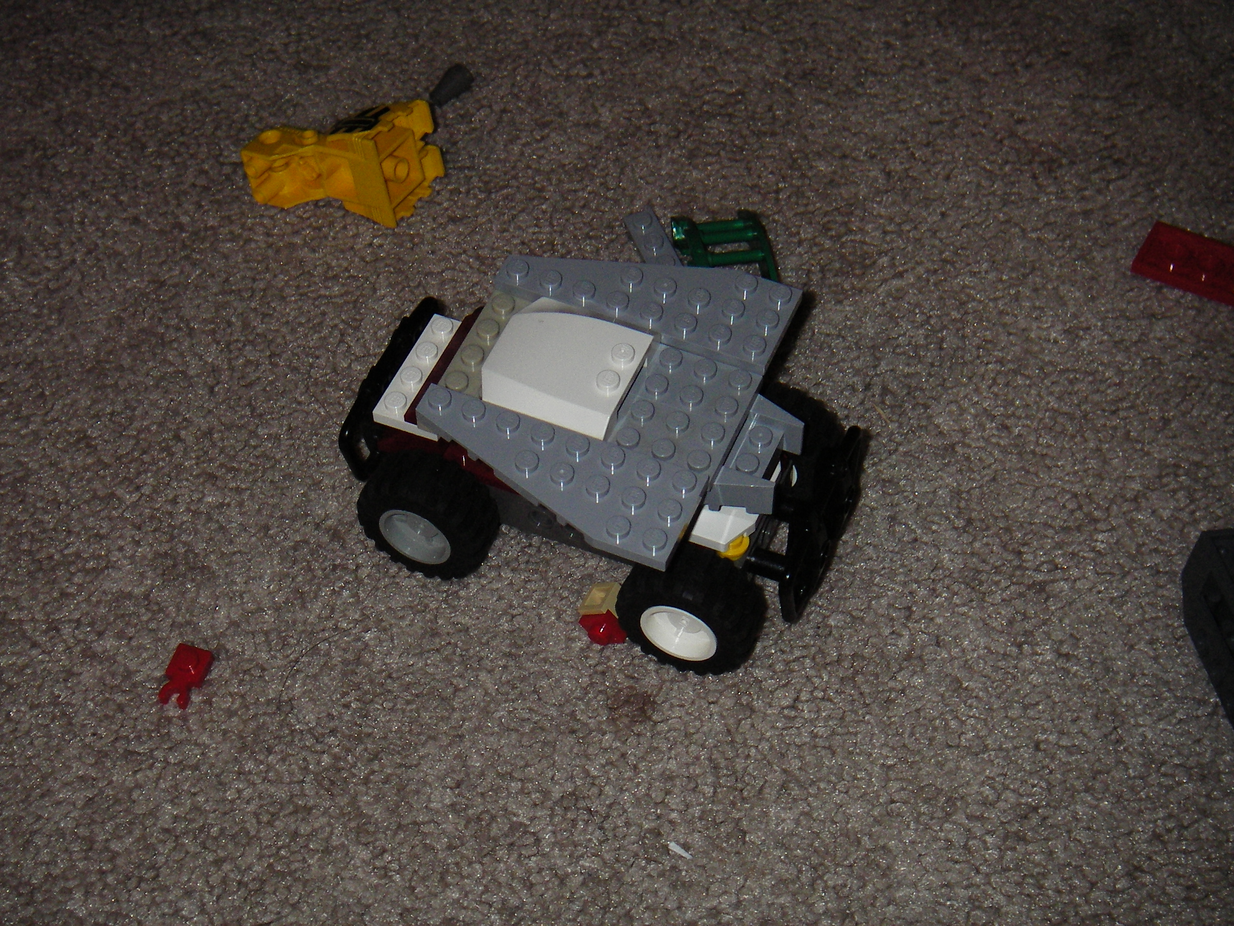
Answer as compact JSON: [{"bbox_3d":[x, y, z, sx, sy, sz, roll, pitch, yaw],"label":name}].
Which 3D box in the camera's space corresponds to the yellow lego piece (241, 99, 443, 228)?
[{"bbox_3d":[-0.068,-0.078,0.574,0.051,0.024,0.026,6,52,4],"label":"yellow lego piece"}]

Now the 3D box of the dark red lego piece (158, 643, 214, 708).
[{"bbox_3d":[-0.094,0.047,0.488,0.008,0.005,0.012,16,54,12],"label":"dark red lego piece"}]

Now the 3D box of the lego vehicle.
[{"bbox_3d":[-0.002,-0.005,0.498,0.112,0.053,0.080,19,54,14],"label":"lego vehicle"}]

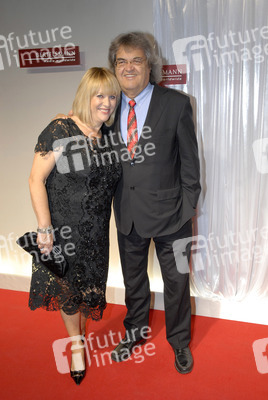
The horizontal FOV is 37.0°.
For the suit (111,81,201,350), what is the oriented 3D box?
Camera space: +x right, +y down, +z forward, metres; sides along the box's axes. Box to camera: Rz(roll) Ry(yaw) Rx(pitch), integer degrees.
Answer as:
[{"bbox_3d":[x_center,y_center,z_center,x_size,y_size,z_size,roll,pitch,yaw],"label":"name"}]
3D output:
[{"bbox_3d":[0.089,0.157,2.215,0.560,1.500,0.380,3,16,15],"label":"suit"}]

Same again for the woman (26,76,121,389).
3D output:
[{"bbox_3d":[-0.296,0.149,2.148,0.500,1.630,0.420,-4,16,-10],"label":"woman"}]

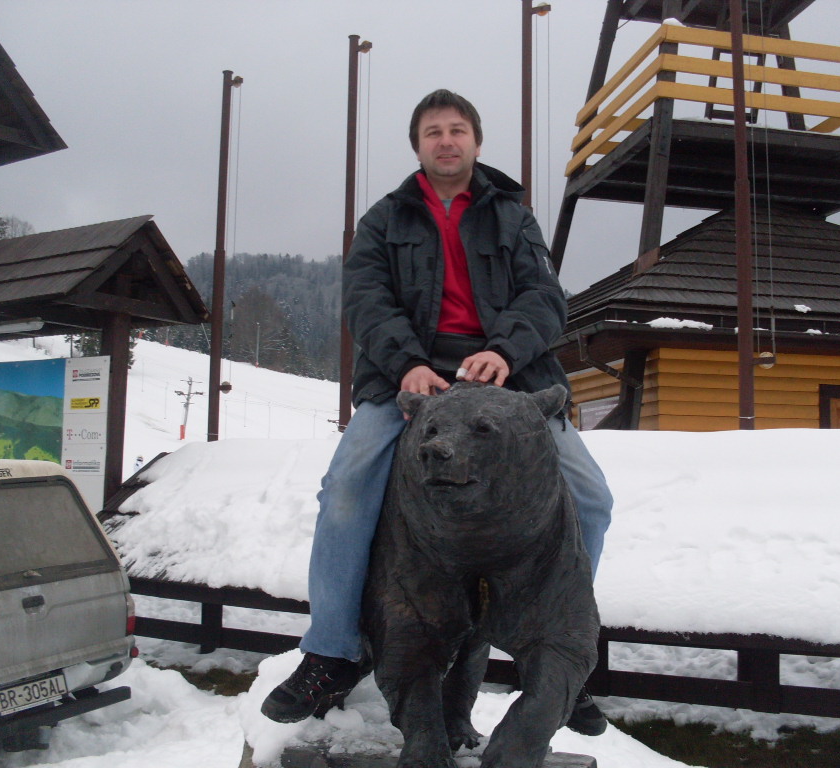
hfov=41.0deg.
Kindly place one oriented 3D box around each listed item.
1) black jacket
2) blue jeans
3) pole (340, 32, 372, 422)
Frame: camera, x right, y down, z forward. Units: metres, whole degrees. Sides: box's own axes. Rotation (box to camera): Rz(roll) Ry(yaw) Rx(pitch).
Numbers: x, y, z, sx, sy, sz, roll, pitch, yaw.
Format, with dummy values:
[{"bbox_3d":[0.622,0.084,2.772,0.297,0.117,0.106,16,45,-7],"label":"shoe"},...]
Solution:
[{"bbox_3d":[0.097,-0.260,2.970,0.590,0.670,0.460,1,-8,-5],"label":"black jacket"},{"bbox_3d":[0.085,0.335,2.900,0.770,0.730,0.560,2,-8,-7],"label":"blue jeans"},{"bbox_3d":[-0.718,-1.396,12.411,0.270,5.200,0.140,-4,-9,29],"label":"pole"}]

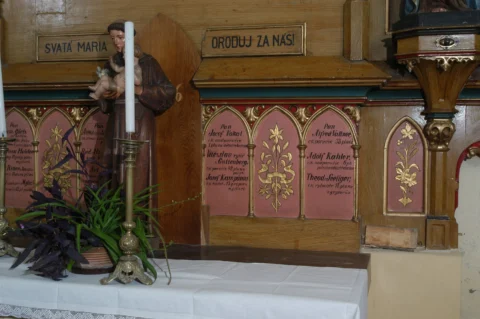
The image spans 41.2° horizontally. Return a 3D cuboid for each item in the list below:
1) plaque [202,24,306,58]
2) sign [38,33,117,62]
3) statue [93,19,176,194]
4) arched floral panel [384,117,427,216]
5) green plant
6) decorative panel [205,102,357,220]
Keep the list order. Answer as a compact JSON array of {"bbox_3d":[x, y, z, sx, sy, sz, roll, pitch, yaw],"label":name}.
[{"bbox_3d":[0.072,-0.641,3.467,0.577,0.156,0.025,1,3,14],"label":"plaque"},{"bbox_3d":[-0.957,-0.652,3.719,0.516,0.148,0.025,1,3,14],"label":"sign"},{"bbox_3d":[-0.573,-0.134,3.482,0.385,1.244,0.320,1,4,20],"label":"statue"},{"bbox_3d":[0.923,0.036,3.544,0.236,0.559,0.035,1,3,14],"label":"arched floral panel"},{"bbox_3d":[-0.666,0.182,3.040,0.820,0.666,0.540,1,3,14],"label":"green plant"},{"bbox_3d":[0.207,0.012,3.487,0.870,0.615,0.050,1,3,14],"label":"decorative panel"}]

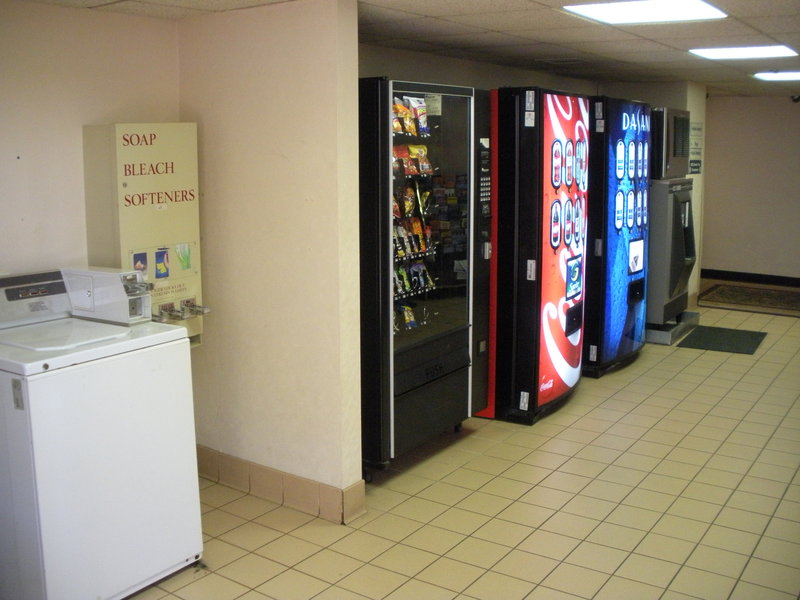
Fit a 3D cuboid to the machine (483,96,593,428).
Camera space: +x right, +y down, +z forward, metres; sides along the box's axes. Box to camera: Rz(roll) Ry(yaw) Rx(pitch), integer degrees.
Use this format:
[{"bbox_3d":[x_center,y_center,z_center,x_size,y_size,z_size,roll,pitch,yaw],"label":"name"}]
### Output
[{"bbox_3d":[0.643,-0.310,4.985,0.860,1.830,0.950,6,12,31],"label":"machine"}]

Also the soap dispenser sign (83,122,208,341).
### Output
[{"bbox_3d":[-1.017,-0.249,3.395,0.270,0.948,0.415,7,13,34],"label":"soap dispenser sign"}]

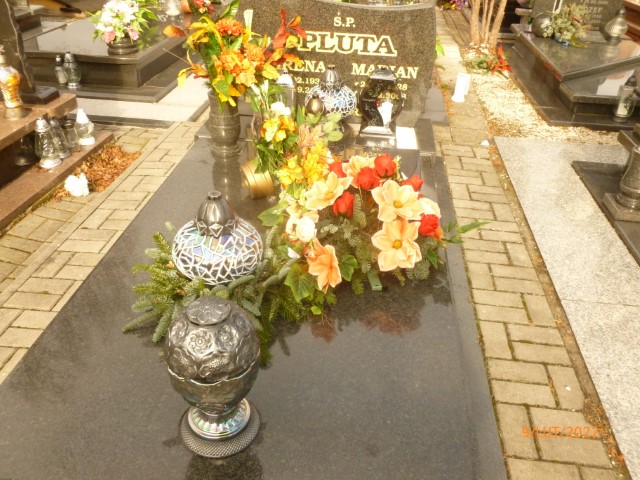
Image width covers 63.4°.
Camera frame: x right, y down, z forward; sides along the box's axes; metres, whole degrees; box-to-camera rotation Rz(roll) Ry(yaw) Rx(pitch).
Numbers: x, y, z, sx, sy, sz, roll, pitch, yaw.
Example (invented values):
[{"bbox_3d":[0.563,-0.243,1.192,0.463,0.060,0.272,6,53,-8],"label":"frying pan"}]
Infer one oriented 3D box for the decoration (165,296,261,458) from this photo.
[{"bbox_3d":[-0.233,0.288,1.148,0.198,0.359,0.198,4,33,5],"label":"decoration"}]

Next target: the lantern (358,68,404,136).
[{"bbox_3d":[0.307,-0.701,2.602,0.223,0.319,0.160,4,33,5],"label":"lantern"}]

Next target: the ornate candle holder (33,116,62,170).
[{"bbox_3d":[-1.558,-0.557,2.954,0.121,0.287,0.121,4,33,5],"label":"ornate candle holder"}]

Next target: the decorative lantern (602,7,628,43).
[{"bbox_3d":[2.978,-2.153,5.184,0.209,0.329,0.209,4,33,5],"label":"decorative lantern"}]

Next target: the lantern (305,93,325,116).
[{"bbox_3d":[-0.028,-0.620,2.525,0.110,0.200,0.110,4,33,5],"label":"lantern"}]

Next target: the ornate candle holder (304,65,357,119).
[{"bbox_3d":[0.058,-0.731,2.647,0.265,0.313,0.265,4,33,5],"label":"ornate candle holder"}]

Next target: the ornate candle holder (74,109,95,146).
[{"bbox_3d":[-1.483,-0.711,3.249,0.107,0.229,0.107,4,33,5],"label":"ornate candle holder"}]

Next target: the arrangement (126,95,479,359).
[{"bbox_3d":[-0.014,-0.070,1.692,0.920,0.340,0.850,4,33,5],"label":"arrangement"}]

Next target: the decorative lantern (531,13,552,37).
[{"bbox_3d":[2.303,-2.222,5.360,0.205,0.231,0.205,4,33,5],"label":"decorative lantern"}]

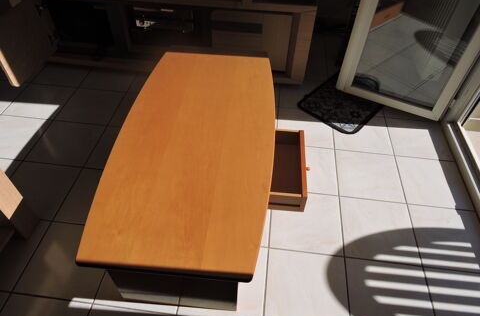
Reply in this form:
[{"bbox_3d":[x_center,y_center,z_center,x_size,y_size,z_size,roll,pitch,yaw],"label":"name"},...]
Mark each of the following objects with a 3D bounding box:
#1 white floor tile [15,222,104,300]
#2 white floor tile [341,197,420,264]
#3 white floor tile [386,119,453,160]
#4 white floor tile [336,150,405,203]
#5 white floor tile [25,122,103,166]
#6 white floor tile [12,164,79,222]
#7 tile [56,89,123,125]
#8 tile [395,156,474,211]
[{"bbox_3d":[-0.732,0.444,1.447,0.337,0.010,0.337,6,48,3],"label":"white floor tile"},{"bbox_3d":[0.652,0.337,1.580,0.334,0.010,0.334,6,47,3],"label":"white floor tile"},{"bbox_3d":[1.066,-0.120,2.017,0.334,0.010,0.334,6,47,3],"label":"white floor tile"},{"bbox_3d":[0.699,0.094,1.827,0.337,0.010,0.337,6,48,3],"label":"white floor tile"},{"bbox_3d":[-0.989,-0.089,1.925,0.337,0.010,0.337,6,48,3],"label":"white floor tile"},{"bbox_3d":[-1.026,0.160,1.678,0.334,0.010,0.334,6,47,3],"label":"white floor tile"},{"bbox_3d":[-0.949,-0.336,2.154,0.337,0.010,0.337,6,48,3],"label":"tile"},{"bbox_3d":[1.036,0.131,1.808,0.337,0.010,0.337,6,48,3],"label":"tile"}]

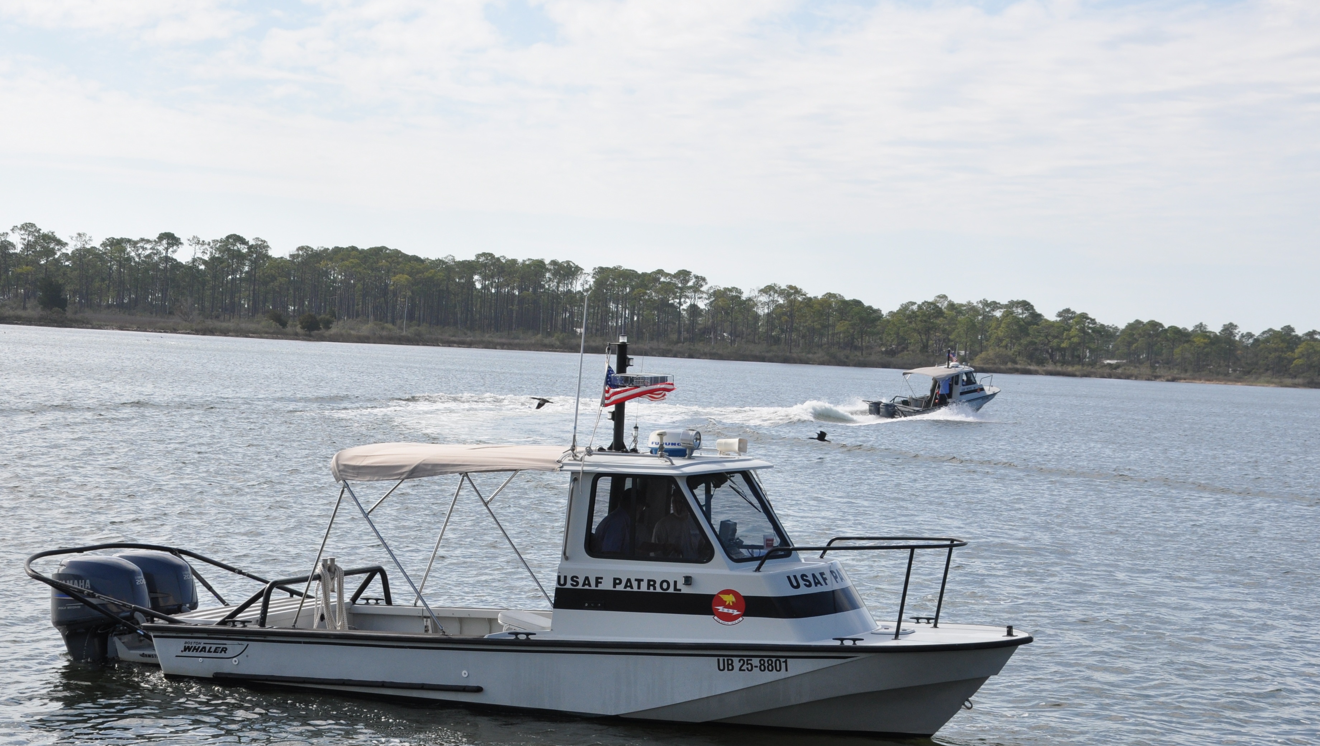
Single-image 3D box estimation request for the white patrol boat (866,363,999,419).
[{"bbox_3d":[13.510,0.851,120.048,8.950,2.350,2.450,-5,7,-42],"label":"white patrol boat"}]

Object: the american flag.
[{"bbox_3d":[-0.176,0.120,20.400,0.590,0.345,0.120,3,1,0],"label":"american flag"}]

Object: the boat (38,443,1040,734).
[{"bbox_3d":[-1.230,1.590,20.949,9.000,2.350,2.460,3,1,23],"label":"boat"}]

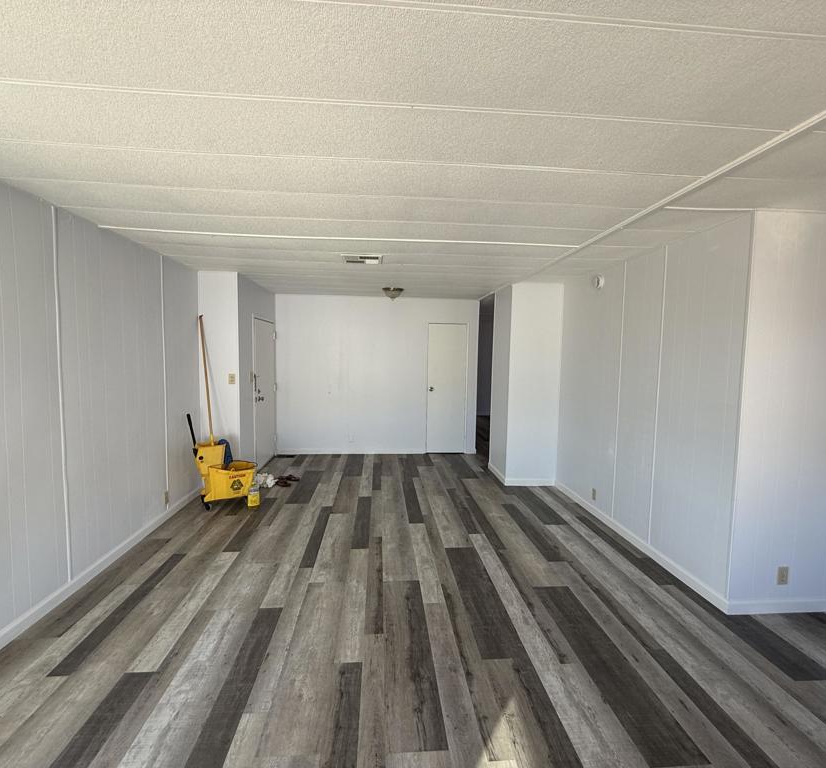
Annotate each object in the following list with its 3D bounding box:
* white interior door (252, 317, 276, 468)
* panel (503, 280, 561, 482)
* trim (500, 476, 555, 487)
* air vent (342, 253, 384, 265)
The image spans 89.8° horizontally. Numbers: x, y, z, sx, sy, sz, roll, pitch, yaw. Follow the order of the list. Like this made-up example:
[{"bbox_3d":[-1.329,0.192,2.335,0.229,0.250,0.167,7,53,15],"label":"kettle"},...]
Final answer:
[{"bbox_3d":[-2.030,0.126,5.691,0.050,1.997,0.930,1,4,-4],"label":"white interior door"},{"bbox_3d":[1.438,0.032,4.955,0.620,2.417,0.050,1,4,-4],"label":"panel"},{"bbox_3d":[1.423,1.193,5.010,0.620,0.092,0.016,1,4,-4],"label":"trim"},{"bbox_3d":[-0.452,-1.109,3.698,0.355,0.025,0.350,1,4,-4],"label":"air vent"}]

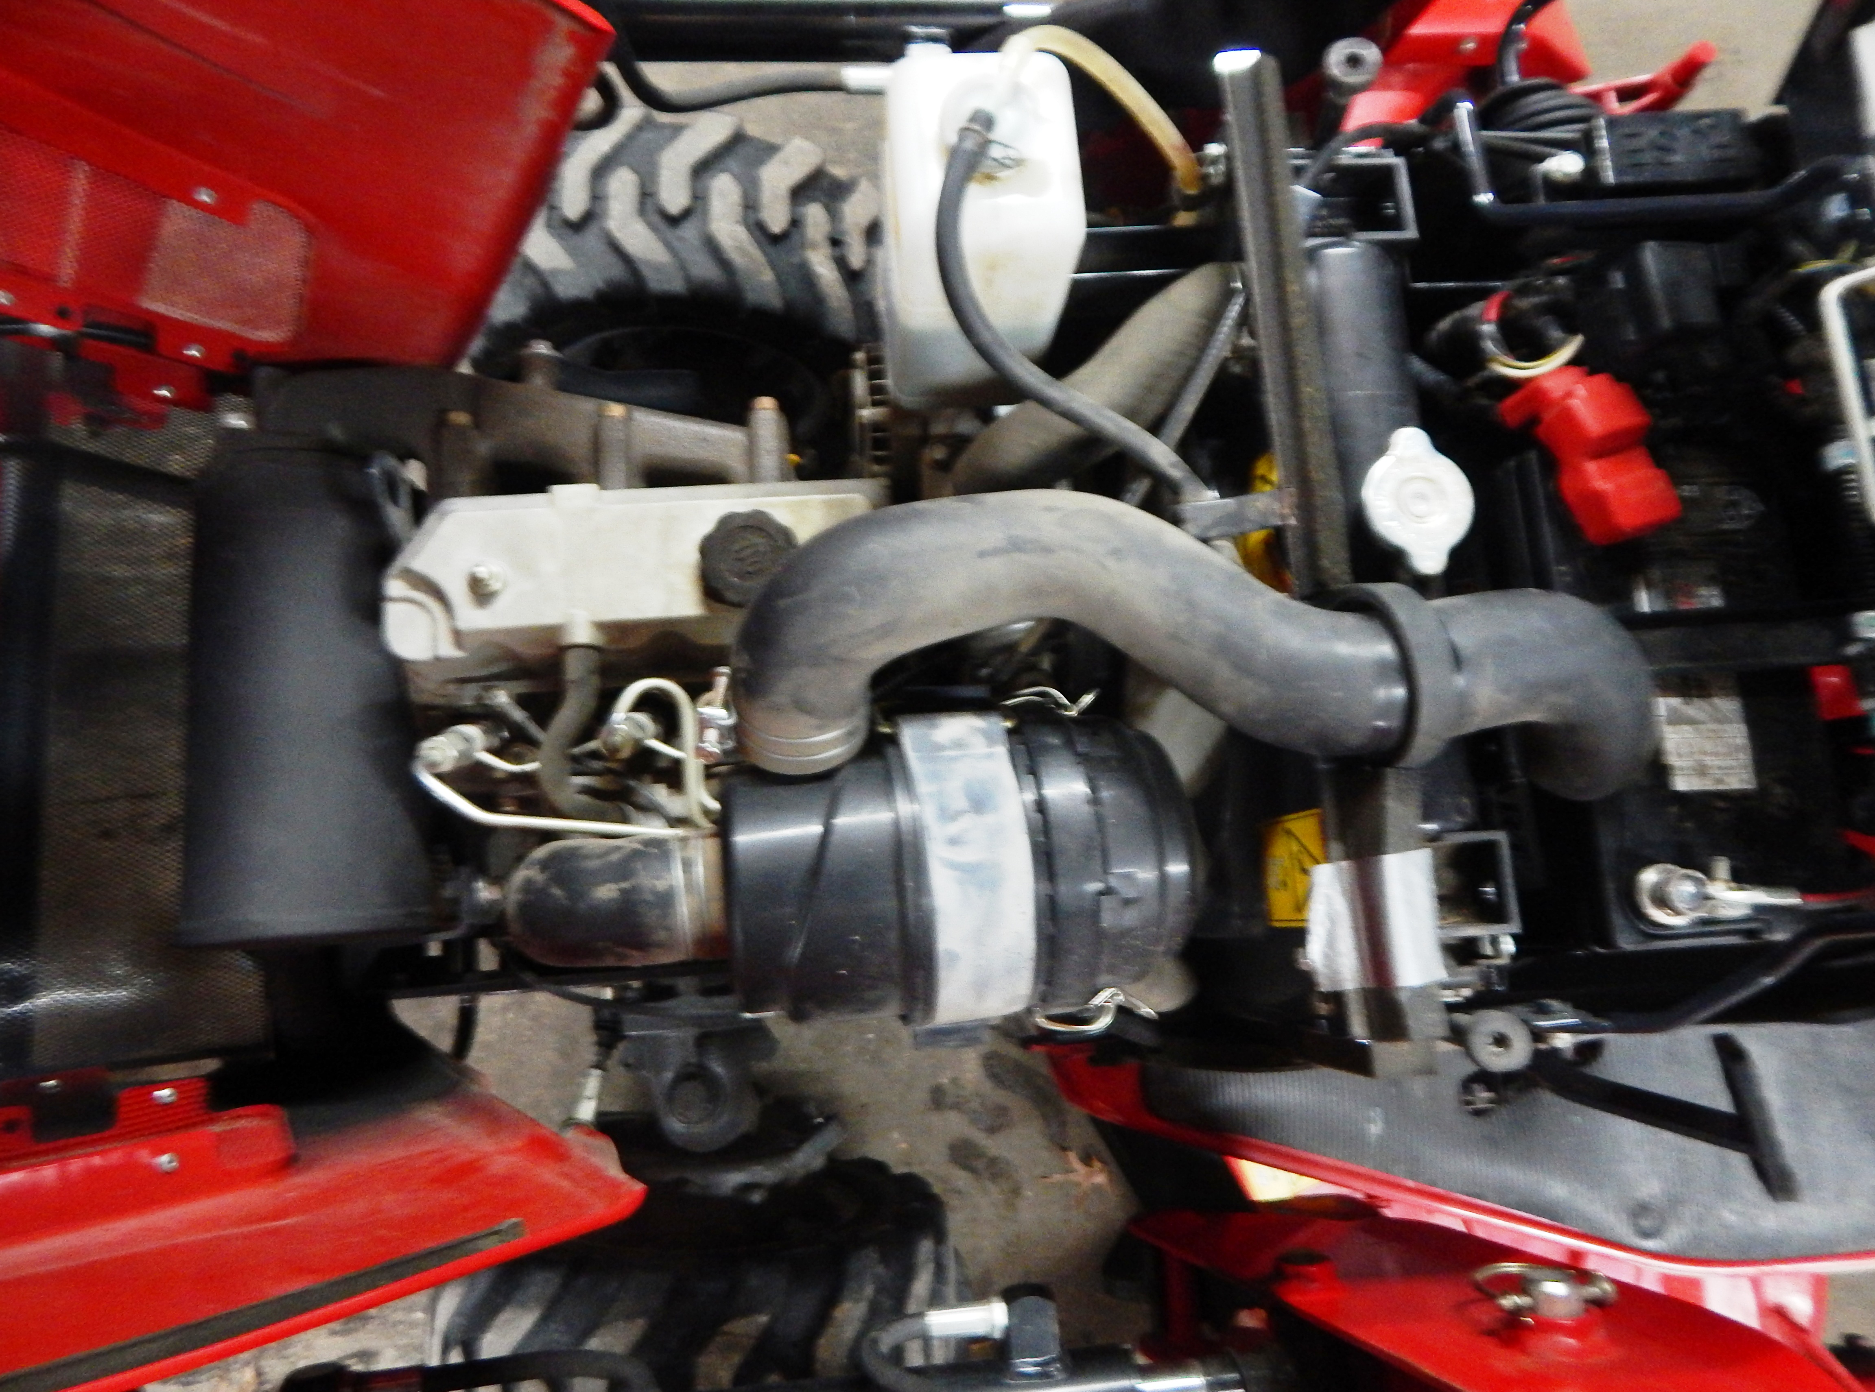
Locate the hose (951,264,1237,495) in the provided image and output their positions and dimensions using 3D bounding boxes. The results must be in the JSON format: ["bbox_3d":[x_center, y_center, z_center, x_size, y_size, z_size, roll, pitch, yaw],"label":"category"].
[{"bbox_3d":[0.087,-0.155,0.610,0.190,0.050,0.055,-37,82,-1],"label":"hose"}]

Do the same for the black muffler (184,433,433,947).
[{"bbox_3d":[-0.346,0.001,0.648,0.115,0.115,0.262,-8,77,-8],"label":"black muffler"}]

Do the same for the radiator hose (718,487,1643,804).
[{"bbox_3d":[0.116,-0.024,0.545,0.400,0.115,0.145,-3,79,-2],"label":"radiator hose"}]

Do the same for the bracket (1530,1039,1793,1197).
[{"bbox_3d":[0.343,0.200,0.564,0.122,0.050,0.080,-3,79,-2],"label":"bracket"}]

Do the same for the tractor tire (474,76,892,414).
[{"bbox_3d":[-0.268,-0.398,1.250,0.455,0.455,0.200,-3,79,-2],"label":"tractor tire"}]

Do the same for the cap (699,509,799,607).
[{"bbox_3d":[-0.092,-0.068,0.586,0.049,0.025,0.049,0,79,-1],"label":"cap"}]

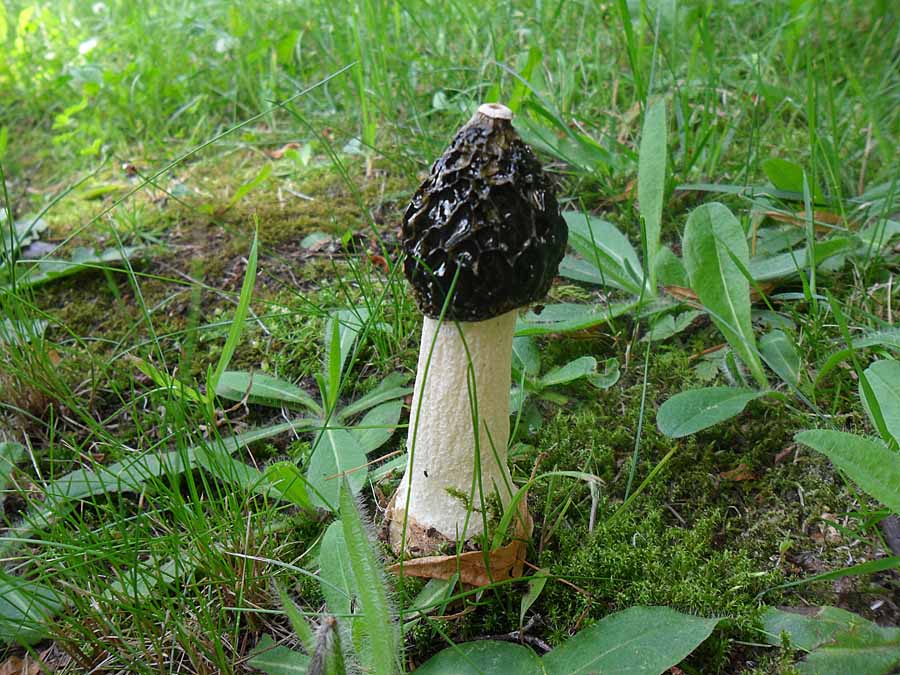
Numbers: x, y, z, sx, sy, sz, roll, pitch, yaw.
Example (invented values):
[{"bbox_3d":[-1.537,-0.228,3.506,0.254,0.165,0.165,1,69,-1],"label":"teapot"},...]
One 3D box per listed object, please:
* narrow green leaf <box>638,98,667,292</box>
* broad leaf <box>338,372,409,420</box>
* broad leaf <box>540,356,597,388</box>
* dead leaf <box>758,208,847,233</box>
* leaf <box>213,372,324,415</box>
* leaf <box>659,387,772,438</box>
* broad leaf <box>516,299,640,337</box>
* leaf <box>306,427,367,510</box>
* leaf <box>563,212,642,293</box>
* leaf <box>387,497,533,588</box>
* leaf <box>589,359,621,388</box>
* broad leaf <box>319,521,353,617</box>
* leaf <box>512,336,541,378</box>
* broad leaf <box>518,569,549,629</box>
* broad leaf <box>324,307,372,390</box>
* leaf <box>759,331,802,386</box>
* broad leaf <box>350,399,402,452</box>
[{"bbox_3d":[0.096,-0.064,0.331,0.013,0.092,0.007,-5,25,6],"label":"narrow green leaf"},{"bbox_3d":[-0.033,0.026,0.299,0.033,0.006,0.015,-22,35,-13],"label":"broad leaf"},{"bbox_3d":[0.049,0.015,0.289,0.027,0.005,0.010,-23,37,-15],"label":"broad leaf"},{"bbox_3d":[0.218,-0.072,0.435,0.054,0.011,0.020,0,31,0],"label":"dead leaf"},{"bbox_3d":[-0.077,0.026,0.300,0.048,0.007,0.019,13,32,6],"label":"leaf"},{"bbox_3d":[0.111,0.029,0.292,0.056,0.005,0.018,-13,32,-19],"label":"leaf"},{"bbox_3d":[0.062,-0.012,0.358,0.078,0.008,0.024,-6,30,-15],"label":"broad leaf"},{"bbox_3d":[-0.041,0.044,0.244,0.020,0.006,0.041,-7,37,-11],"label":"leaf"},{"bbox_3d":[0.081,-0.049,0.379,0.022,0.008,0.082,-15,46,-23],"label":"leaf"},{"bbox_3d":[0.003,0.062,0.213,0.042,0.015,0.027,0,31,0],"label":"leaf"},{"bbox_3d":[0.064,0.015,0.288,0.012,0.007,0.012,-11,32,-5],"label":"leaf"},{"bbox_3d":[-0.030,0.067,0.201,0.013,0.005,0.033,-7,47,-12],"label":"broad leaf"},{"bbox_3d":[0.031,0.009,0.297,0.011,0.005,0.031,-9,42,-14],"label":"leaf"},{"bbox_3d":[0.026,0.081,0.217,0.006,0.003,0.018,16,62,26],"label":"broad leaf"},{"bbox_3d":[-0.047,0.005,0.317,0.016,0.005,0.043,7,63,12],"label":"broad leaf"},{"bbox_3d":[0.142,0.009,0.296,0.014,0.005,0.033,-3,46,-6],"label":"leaf"},{"bbox_3d":[-0.030,0.036,0.288,0.025,0.005,0.017,-23,36,-20],"label":"broad leaf"}]

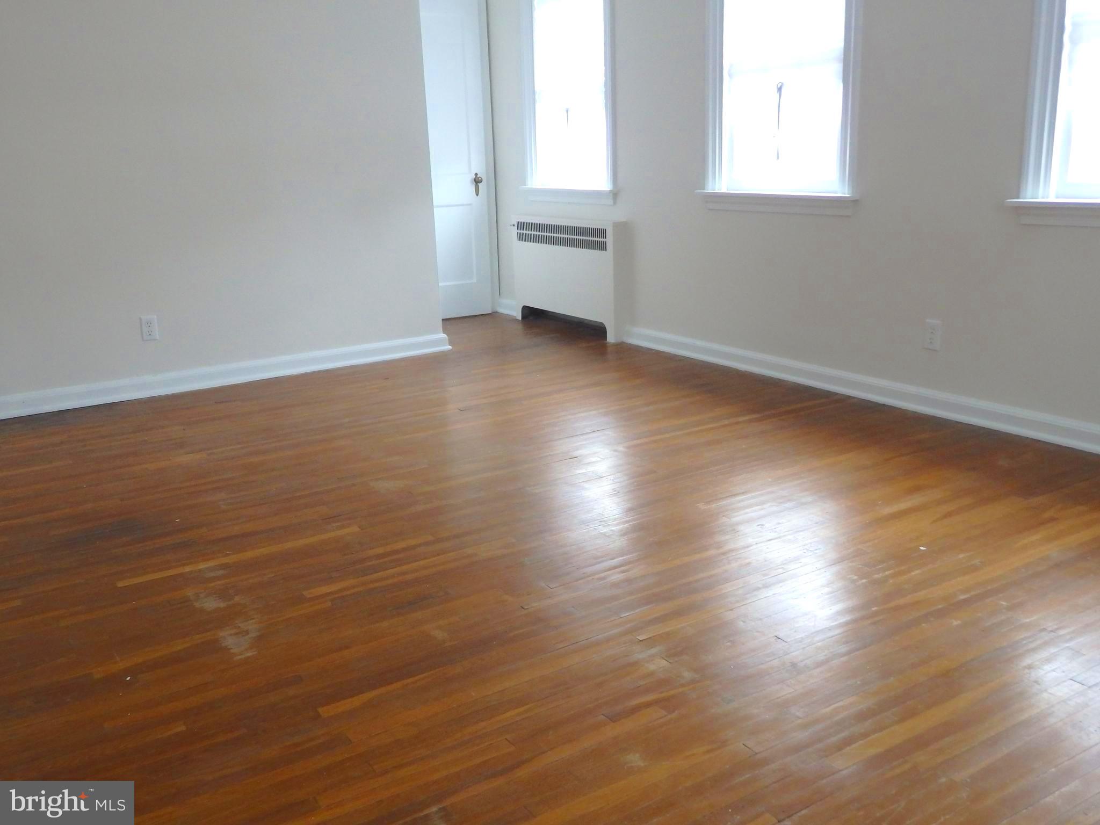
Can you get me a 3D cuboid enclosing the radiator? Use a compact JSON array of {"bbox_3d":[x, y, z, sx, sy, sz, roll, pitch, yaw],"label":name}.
[{"bbox_3d":[0.108,-0.828,5.722,0.106,0.662,1.066,-11,18,-31],"label":"radiator"}]

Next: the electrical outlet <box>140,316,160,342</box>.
[{"bbox_3d":[-1.873,-0.392,4.466,0.071,0.115,0.012,-11,18,-31],"label":"electrical outlet"}]

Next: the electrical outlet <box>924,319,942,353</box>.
[{"bbox_3d":[1.480,-0.297,3.696,0.012,0.115,0.071,-11,18,-31],"label":"electrical outlet"}]

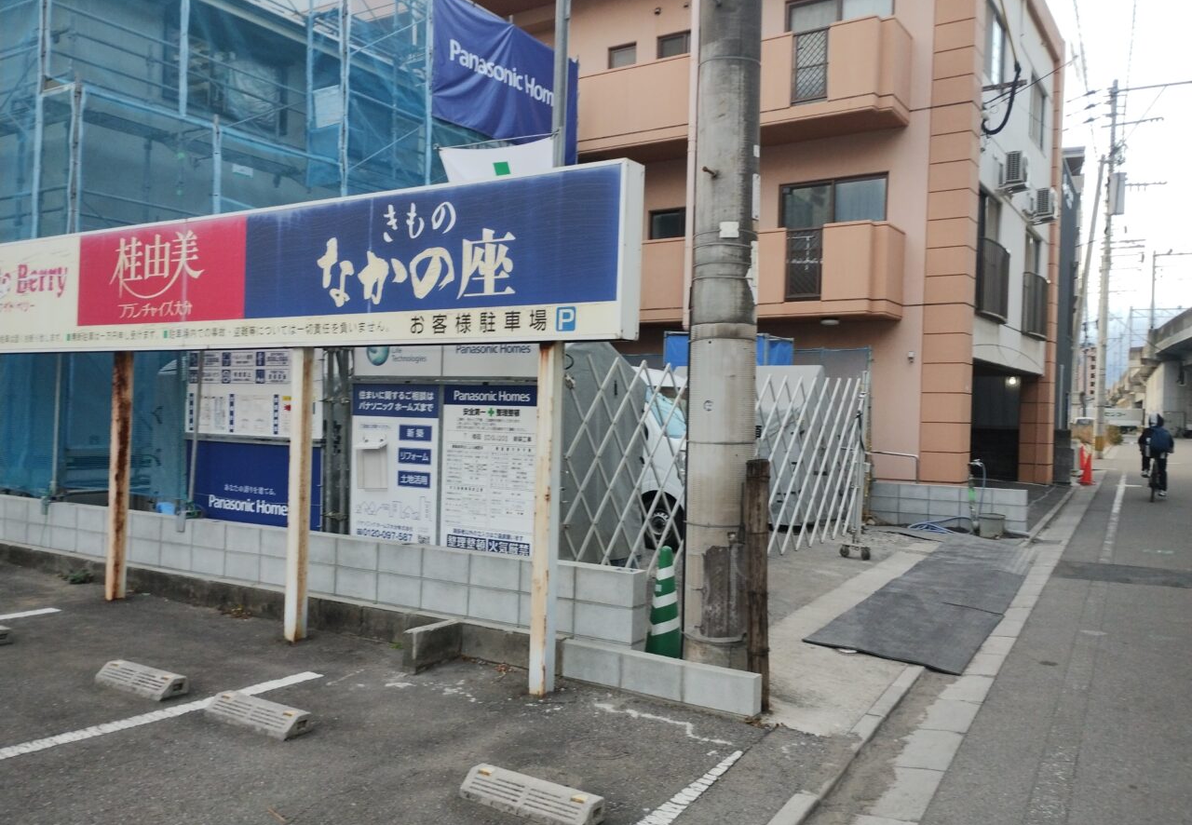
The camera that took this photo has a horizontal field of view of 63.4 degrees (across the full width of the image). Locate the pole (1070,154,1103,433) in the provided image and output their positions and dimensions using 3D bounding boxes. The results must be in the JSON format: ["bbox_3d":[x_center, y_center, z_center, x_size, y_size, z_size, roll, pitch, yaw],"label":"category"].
[{"bbox_3d":[15.964,-3.782,31.500,0.270,9.400,0.270,8,-1,29],"label":"pole"}]

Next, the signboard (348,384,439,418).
[{"bbox_3d":[-1.512,-0.088,7.300,0.870,0.245,0.030,1,0,30],"label":"signboard"}]

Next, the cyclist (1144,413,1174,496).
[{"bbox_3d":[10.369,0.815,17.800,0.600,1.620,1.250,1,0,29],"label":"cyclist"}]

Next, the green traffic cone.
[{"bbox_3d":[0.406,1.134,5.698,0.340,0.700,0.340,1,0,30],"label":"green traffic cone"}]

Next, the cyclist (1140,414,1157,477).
[{"bbox_3d":[10.501,0.750,18.300,0.550,1.550,1.200,1,0,29],"label":"cyclist"}]

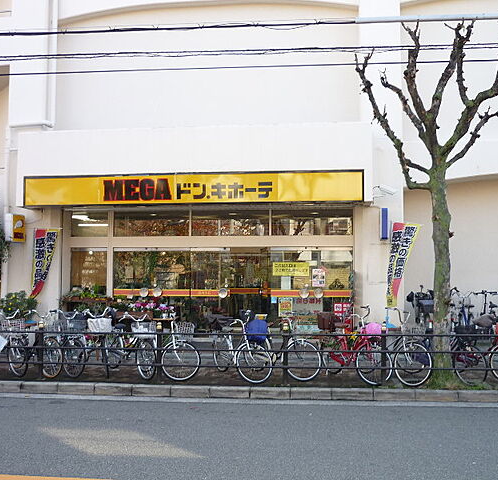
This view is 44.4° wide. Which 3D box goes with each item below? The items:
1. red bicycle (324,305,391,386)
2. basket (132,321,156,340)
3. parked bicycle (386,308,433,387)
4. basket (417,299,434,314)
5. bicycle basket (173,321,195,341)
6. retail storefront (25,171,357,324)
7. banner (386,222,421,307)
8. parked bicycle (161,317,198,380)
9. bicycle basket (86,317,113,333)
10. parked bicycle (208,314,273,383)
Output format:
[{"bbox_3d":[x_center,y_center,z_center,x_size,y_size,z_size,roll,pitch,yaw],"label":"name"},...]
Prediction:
[{"bbox_3d":[1.727,1.750,10.170,0.600,1.130,1.750,3,-5,-28],"label":"red bicycle"},{"bbox_3d":[-1.709,1.465,9.930,0.360,0.270,0.280,2,-4,-34],"label":"basket"},{"bbox_3d":[2.281,1.701,9.870,0.580,1.130,1.800,2,-3,-30],"label":"parked bicycle"},{"bbox_3d":[3.452,1.296,11.800,0.350,0.270,0.290,1,-5,-11],"label":"basket"},{"bbox_3d":[-1.025,1.461,9.850,0.310,0.270,0.350,0,-3,9],"label":"bicycle basket"},{"bbox_3d":[-1.250,0.353,13.632,7.510,3.573,1.100,0,-5,6],"label":"retail storefront"},{"bbox_3d":[3.292,0.522,13.000,0.660,1.820,0.120,0,-5,6],"label":"banner"},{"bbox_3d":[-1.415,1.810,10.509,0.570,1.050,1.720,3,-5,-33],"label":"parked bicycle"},{"bbox_3d":[-2.446,1.408,10.050,0.380,0.270,0.290,1,-3,-19],"label":"bicycle basket"},{"bbox_3d":[-0.187,1.781,10.343,0.580,1.080,1.750,3,-5,-32],"label":"parked bicycle"}]

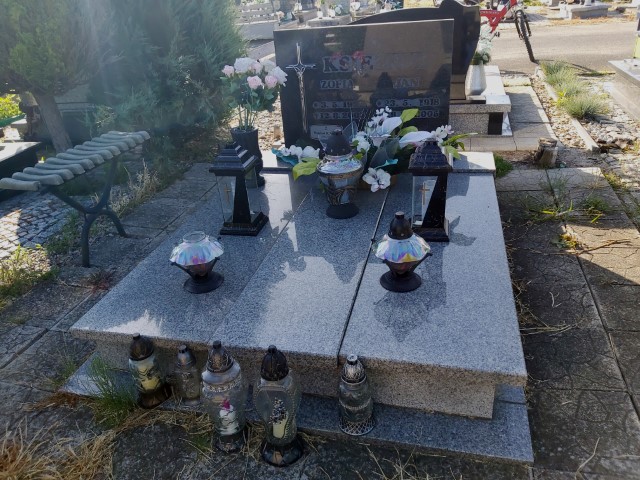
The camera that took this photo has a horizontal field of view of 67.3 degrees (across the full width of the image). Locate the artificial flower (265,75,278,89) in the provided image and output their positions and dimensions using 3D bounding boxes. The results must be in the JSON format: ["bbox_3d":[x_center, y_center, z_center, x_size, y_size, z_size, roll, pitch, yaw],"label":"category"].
[{"bbox_3d":[-0.249,-0.814,2.469,0.073,0.070,0.073,-8,28,-3],"label":"artificial flower"}]

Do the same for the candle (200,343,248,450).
[{"bbox_3d":[-0.268,0.441,1.350,0.118,0.375,0.118,-5,28,0],"label":"candle"}]

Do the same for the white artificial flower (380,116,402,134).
[{"bbox_3d":[0.359,-0.575,2.414,0.110,0.080,0.090,-5,28,0],"label":"white artificial flower"}]

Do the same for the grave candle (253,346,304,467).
[{"bbox_3d":[-0.114,0.445,1.308,0.122,0.380,0.120,-5,28,0],"label":"grave candle"}]

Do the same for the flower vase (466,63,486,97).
[{"bbox_3d":[1.253,-1.285,3.848,0.150,0.240,0.150,-5,28,0],"label":"flower vase"}]

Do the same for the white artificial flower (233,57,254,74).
[{"bbox_3d":[-0.393,-0.897,2.472,0.110,0.085,0.100,-9,29,-6],"label":"white artificial flower"}]

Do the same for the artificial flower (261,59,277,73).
[{"bbox_3d":[-0.266,-0.902,2.486,0.085,0.070,0.080,-8,28,-3],"label":"artificial flower"}]

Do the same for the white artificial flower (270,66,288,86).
[{"bbox_3d":[-0.205,-0.826,2.428,0.092,0.080,0.090,-5,28,0],"label":"white artificial flower"}]

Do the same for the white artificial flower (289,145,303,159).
[{"bbox_3d":[-0.136,-0.491,2.670,0.070,0.060,0.060,-5,28,0],"label":"white artificial flower"}]

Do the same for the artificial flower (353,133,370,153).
[{"bbox_3d":[0.213,-0.496,2.471,0.090,0.110,0.080,-3,29,5],"label":"artificial flower"}]

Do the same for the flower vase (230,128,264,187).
[{"bbox_3d":[-0.405,-0.476,2.740,0.155,0.305,0.155,2,29,15],"label":"flower vase"}]

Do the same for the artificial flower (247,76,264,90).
[{"bbox_3d":[-0.320,-0.777,2.386,0.080,0.068,0.075,-5,28,0],"label":"artificial flower"}]

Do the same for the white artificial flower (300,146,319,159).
[{"bbox_3d":[-0.052,-0.479,2.630,0.105,0.065,0.075,-6,28,0],"label":"white artificial flower"}]

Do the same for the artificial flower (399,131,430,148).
[{"bbox_3d":[0.470,-0.500,2.393,0.150,0.070,0.085,-5,28,0],"label":"artificial flower"}]

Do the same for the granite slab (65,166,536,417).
[{"bbox_3d":[0.037,0.068,2.198,1.510,0.204,1.507,2,29,15],"label":"granite slab"}]

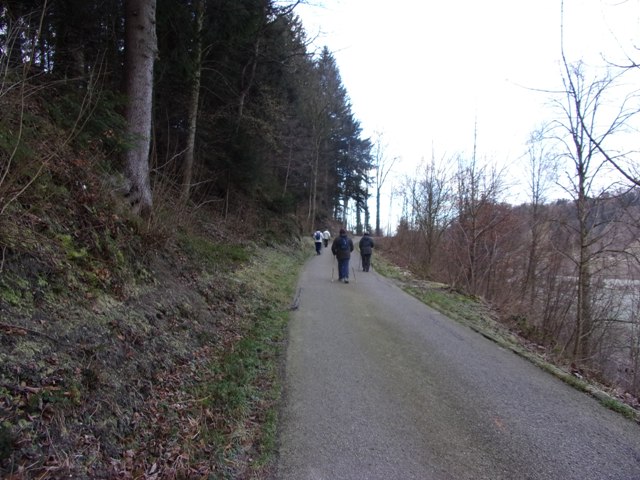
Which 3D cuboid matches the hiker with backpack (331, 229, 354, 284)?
[{"bbox_3d":[0.720,0.499,14.600,0.680,1.712,0.560,0,1,0],"label":"hiker with backpack"}]

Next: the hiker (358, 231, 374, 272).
[{"bbox_3d":[1.944,0.488,19.200,0.600,1.699,0.500,0,1,0],"label":"hiker"}]

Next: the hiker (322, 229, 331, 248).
[{"bbox_3d":[0.603,-0.155,41.000,0.620,1.694,0.500,0,1,5],"label":"hiker"}]

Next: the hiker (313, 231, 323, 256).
[{"bbox_3d":[-0.121,0.181,31.000,0.640,1.690,0.520,0,1,0],"label":"hiker"}]

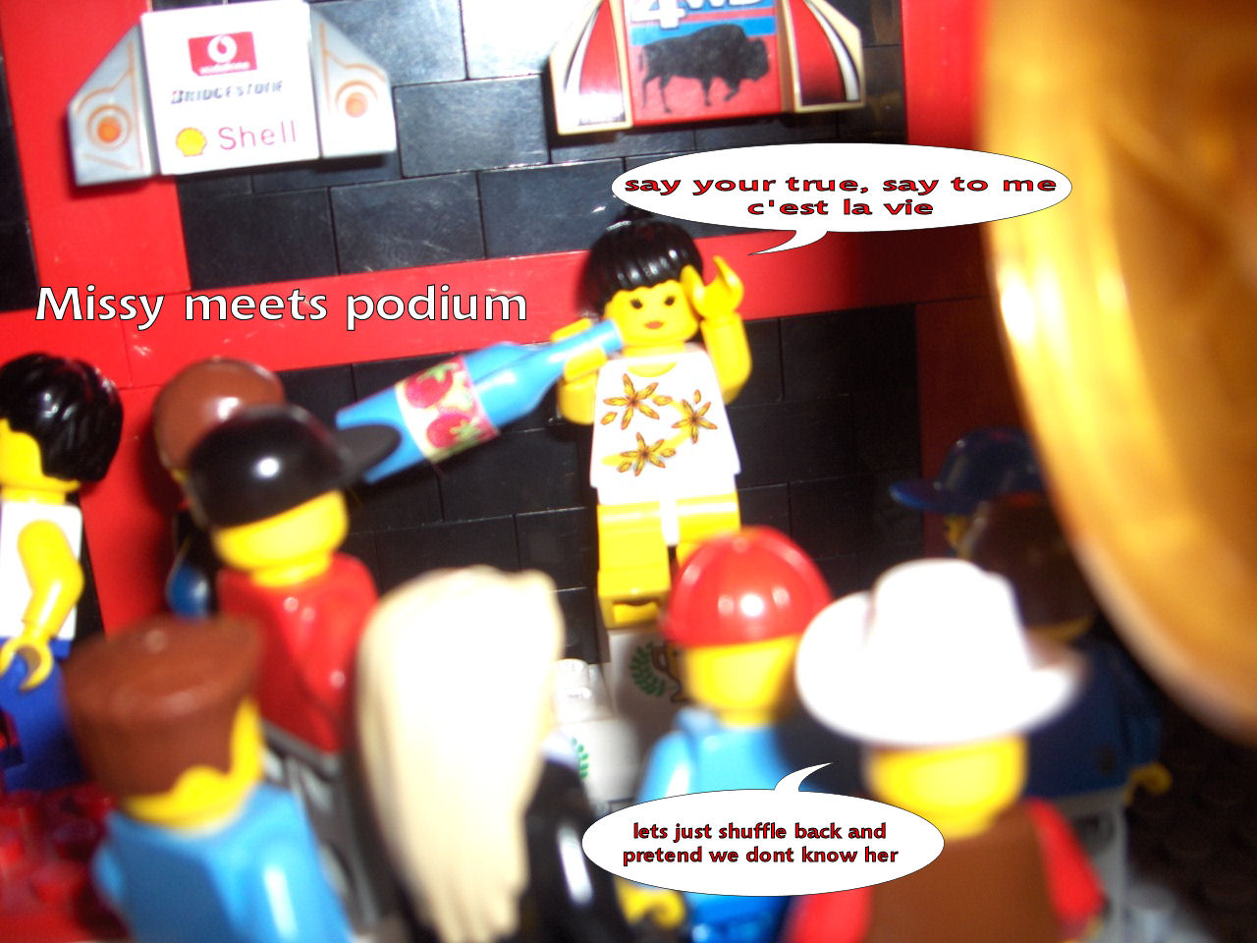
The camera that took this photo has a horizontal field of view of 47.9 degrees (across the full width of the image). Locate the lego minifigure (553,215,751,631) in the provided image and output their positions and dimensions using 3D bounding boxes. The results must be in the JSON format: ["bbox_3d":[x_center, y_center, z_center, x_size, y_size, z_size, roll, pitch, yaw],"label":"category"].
[{"bbox_3d":[0.003,-0.004,0.150,0.021,0.042,0.017,-5,4,2],"label":"lego minifigure"}]

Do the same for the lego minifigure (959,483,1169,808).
[{"bbox_3d":[0.036,0.023,0.126,0.024,0.041,0.013,-7,13,-10],"label":"lego minifigure"}]

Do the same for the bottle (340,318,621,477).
[{"bbox_3d":[-0.015,-0.008,0.147,0.031,0.009,0.009,-23,13,6],"label":"bottle"}]

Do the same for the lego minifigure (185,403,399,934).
[{"bbox_3d":[-0.025,0.015,0.118,0.022,0.042,0.016,6,17,41],"label":"lego minifigure"}]

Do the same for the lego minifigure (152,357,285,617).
[{"bbox_3d":[-0.035,0.011,0.136,0.014,0.041,0.023,-8,14,-14],"label":"lego minifigure"}]

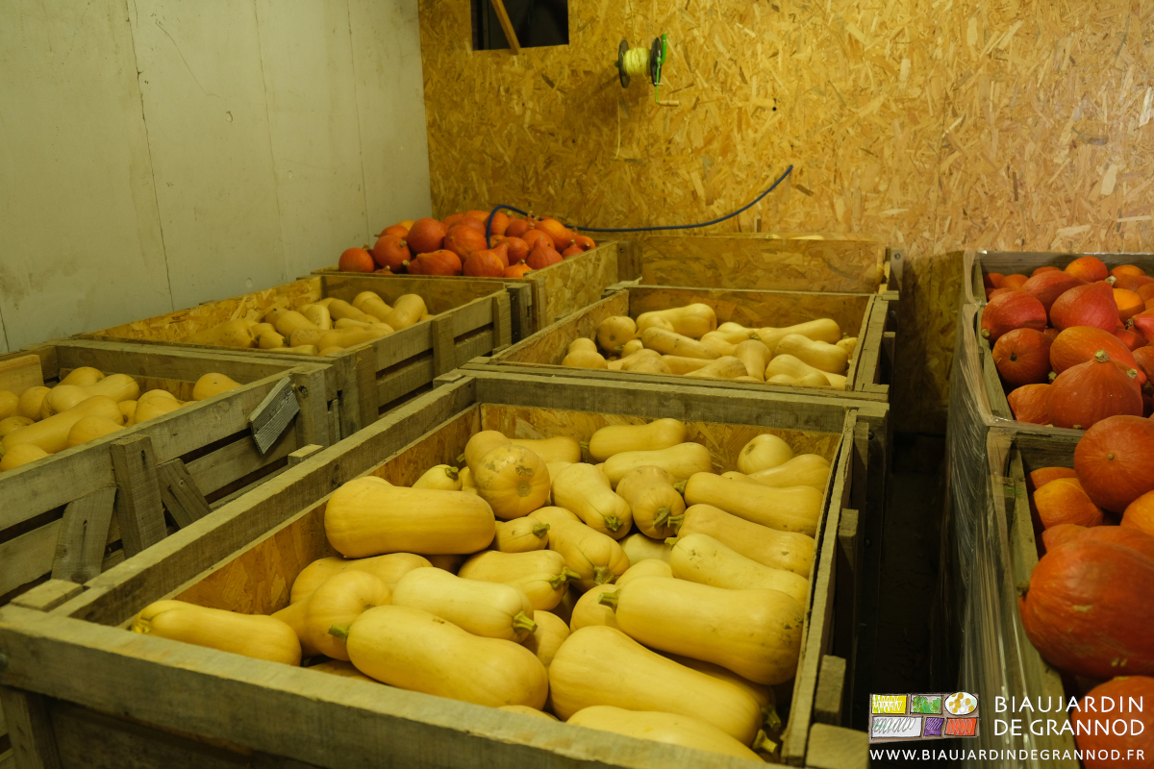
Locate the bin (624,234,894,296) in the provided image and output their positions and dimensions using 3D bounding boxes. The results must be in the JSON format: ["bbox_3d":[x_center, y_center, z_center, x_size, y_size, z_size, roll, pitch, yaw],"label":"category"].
[{"bbox_3d":[0.838,0.025,3.766,0.999,1.100,1.203,5,18,20],"label":"bin"}]

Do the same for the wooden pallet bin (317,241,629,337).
[{"bbox_3d":[-0.395,-0.077,4.228,0.999,1.100,1.203,5,18,20],"label":"wooden pallet bin"}]

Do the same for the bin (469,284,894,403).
[{"bbox_3d":[0.409,0.359,2.672,0.999,1.100,1.203,5,18,20],"label":"bin"}]

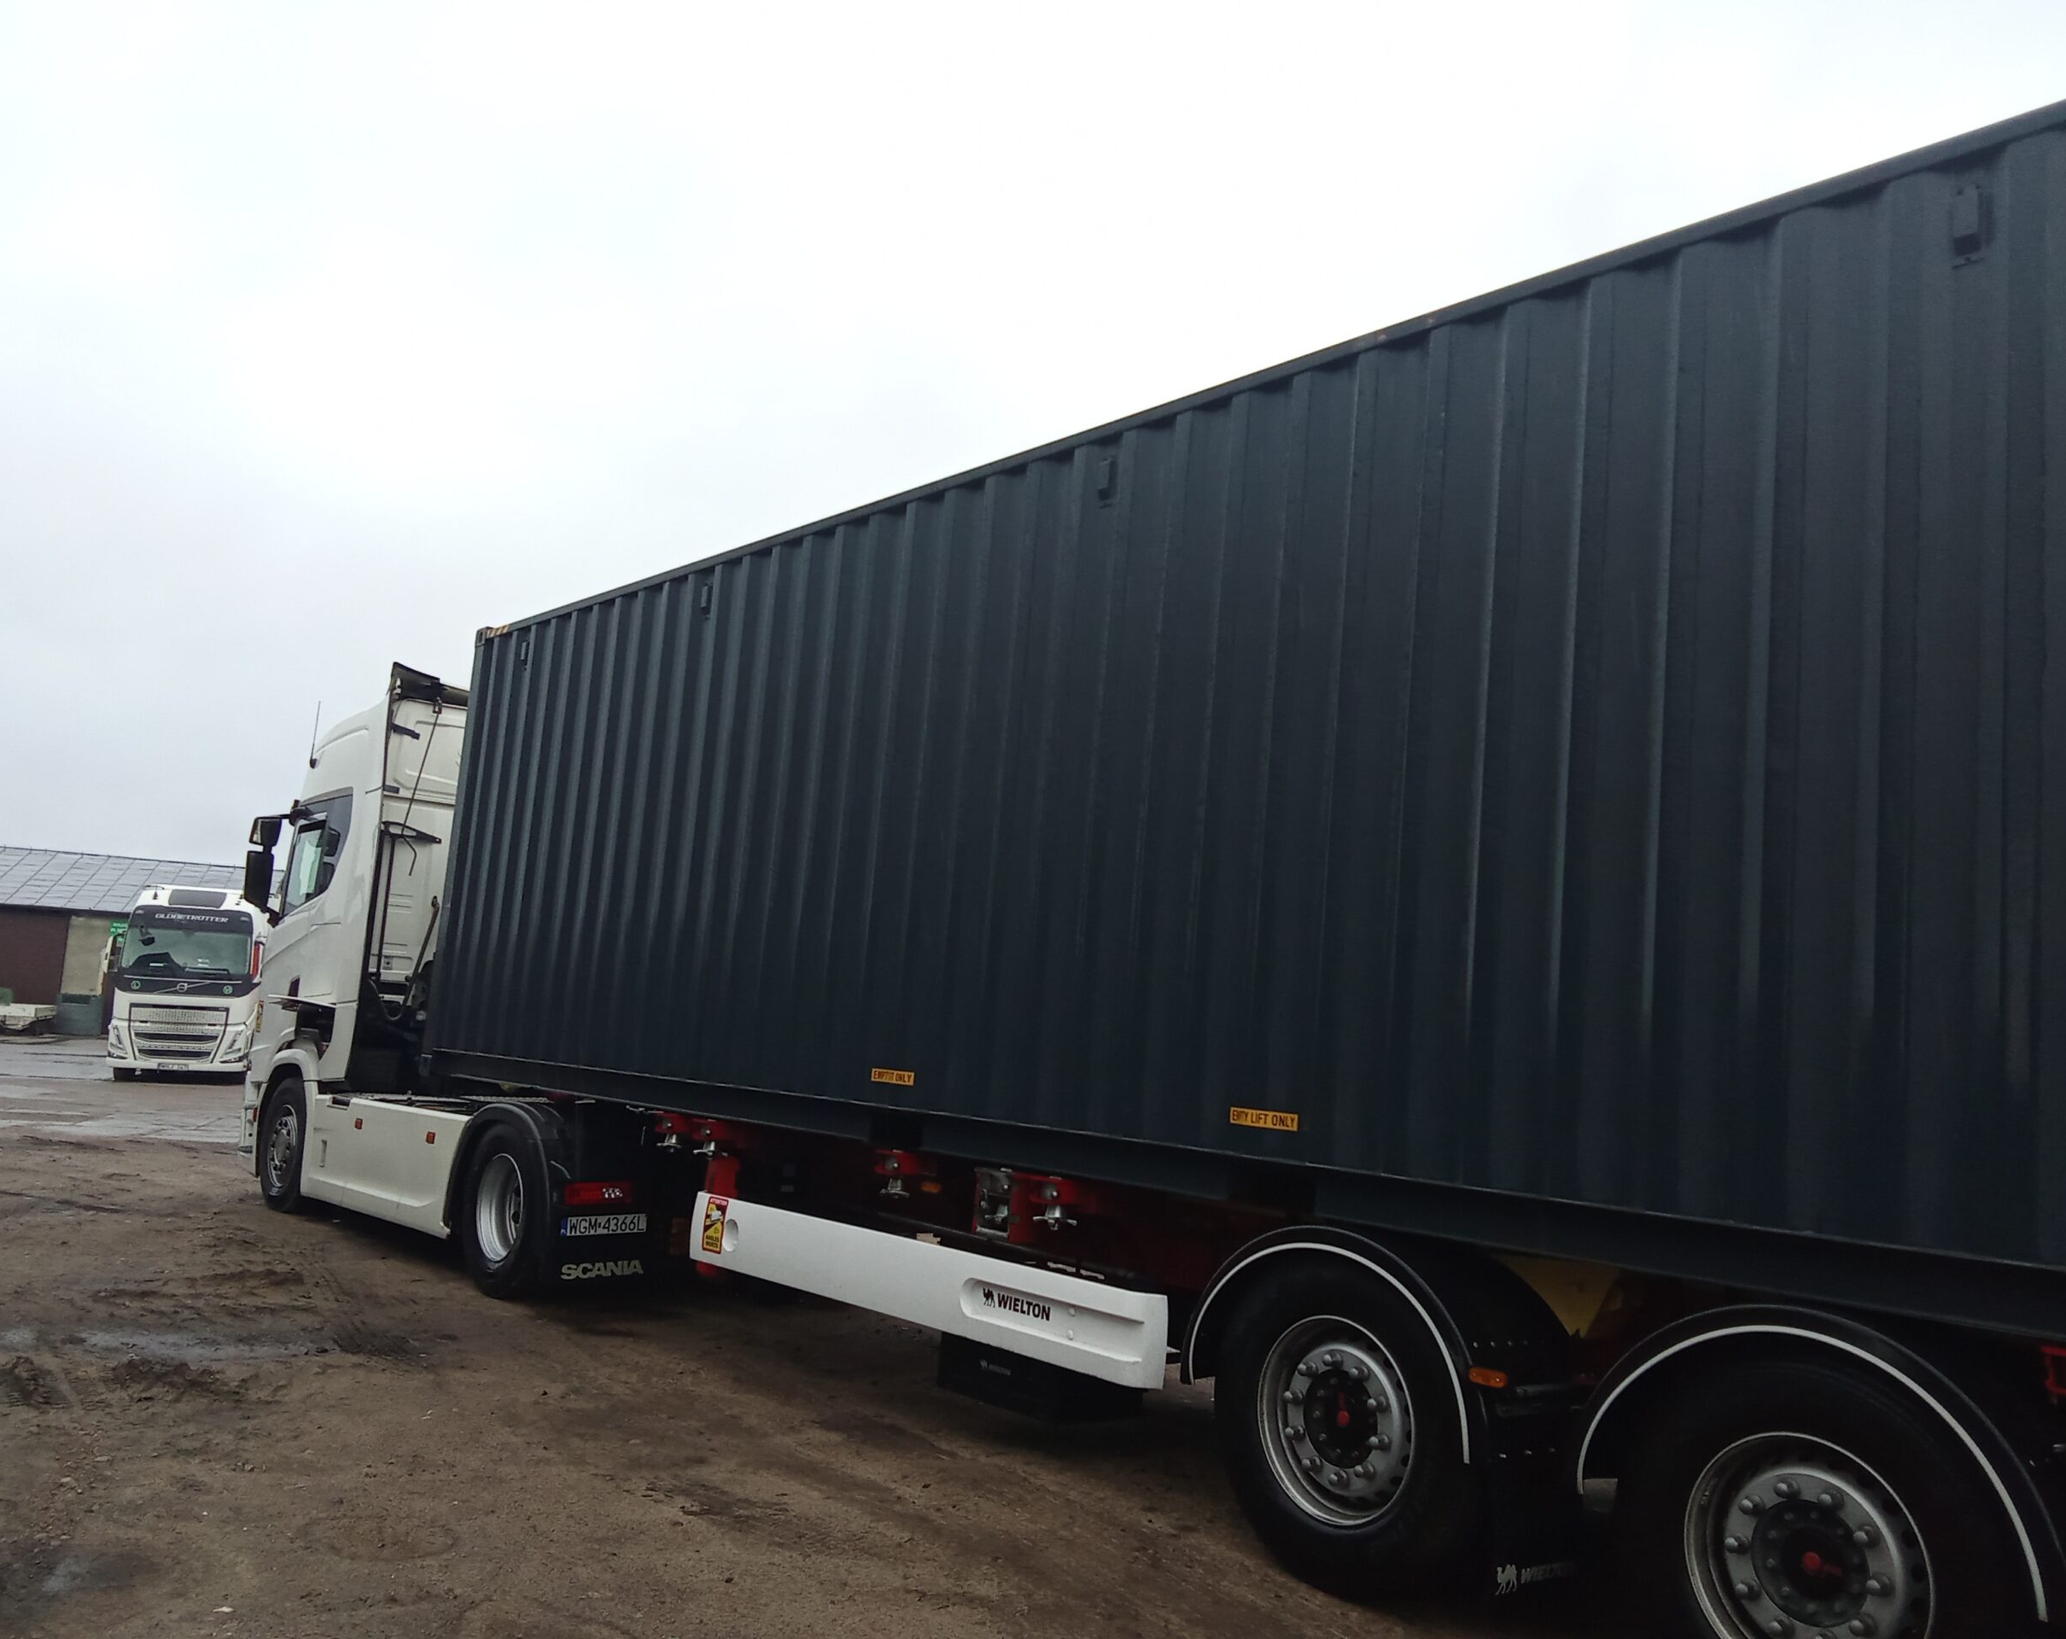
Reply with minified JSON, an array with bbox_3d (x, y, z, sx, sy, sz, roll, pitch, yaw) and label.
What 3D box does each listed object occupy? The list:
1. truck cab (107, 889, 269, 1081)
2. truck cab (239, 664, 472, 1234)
[{"bbox_3d":[-16.282,3.193,34.311,2.520,3.580,2.400,6,-7,-23],"label":"truck cab"},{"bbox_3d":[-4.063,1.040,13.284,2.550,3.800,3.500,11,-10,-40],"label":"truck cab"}]

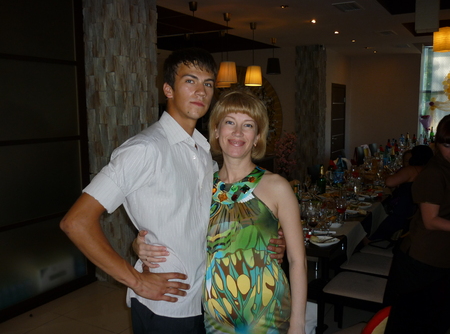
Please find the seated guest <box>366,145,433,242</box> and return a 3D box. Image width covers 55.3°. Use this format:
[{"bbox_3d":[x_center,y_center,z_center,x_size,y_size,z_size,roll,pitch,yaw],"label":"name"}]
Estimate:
[{"bbox_3d":[1.660,0.436,4.096,0.720,1.260,0.520,4,9,30],"label":"seated guest"}]

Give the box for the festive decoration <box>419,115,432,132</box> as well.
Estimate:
[{"bbox_3d":[4.064,-0.878,8.700,0.280,0.360,0.280,4,9,30],"label":"festive decoration"}]

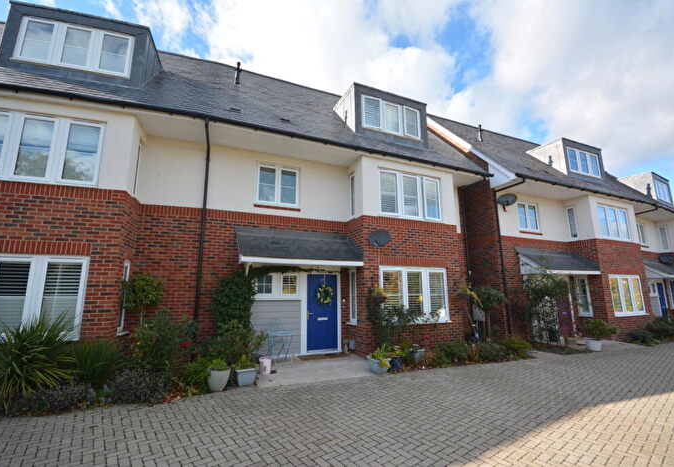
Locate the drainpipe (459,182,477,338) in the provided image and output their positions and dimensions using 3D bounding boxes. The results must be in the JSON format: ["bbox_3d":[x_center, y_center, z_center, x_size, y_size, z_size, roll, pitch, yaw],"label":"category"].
[{"bbox_3d":[4.495,0.896,9.927,0.090,5.200,0.090,4,-10,-24],"label":"drainpipe"}]

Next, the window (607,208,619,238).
[{"bbox_3d":[10.669,-0.391,11.212,0.530,1.130,0.080,4,-11,-24],"label":"window"}]

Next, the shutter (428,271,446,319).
[{"bbox_3d":[2.788,1.766,8.175,0.600,1.360,0.070,4,-10,-23],"label":"shutter"}]

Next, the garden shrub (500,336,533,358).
[{"bbox_3d":[4.708,3.003,7.650,0.950,0.520,0.750,4,-10,-23],"label":"garden shrub"}]

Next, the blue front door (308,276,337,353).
[{"bbox_3d":[-0.360,2.035,7.594,0.870,1.920,0.070,4,-11,-24],"label":"blue front door"}]

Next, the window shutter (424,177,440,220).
[{"bbox_3d":[2.781,-1.019,8.516,0.530,1.160,0.060,4,-11,-24],"label":"window shutter"}]

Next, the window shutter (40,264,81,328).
[{"bbox_3d":[-4.962,1.123,5.248,0.540,1.150,0.060,3,-10,-18],"label":"window shutter"}]

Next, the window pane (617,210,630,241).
[{"bbox_3d":[11.754,-0.328,11.951,0.470,1.160,0.050,4,-11,-22],"label":"window pane"}]

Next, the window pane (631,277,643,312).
[{"bbox_3d":[11.899,2.426,11.543,0.460,1.220,0.050,4,-11,-22],"label":"window pane"}]

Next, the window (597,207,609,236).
[{"bbox_3d":[9.955,-0.446,10.901,0.530,1.130,0.080,4,-11,-24],"label":"window"}]

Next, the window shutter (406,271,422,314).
[{"bbox_3d":[2.075,1.599,7.725,0.520,1.160,0.060,4,-11,-24],"label":"window shutter"}]

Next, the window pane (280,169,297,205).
[{"bbox_3d":[-1.303,-1.254,7.835,0.500,1.000,0.070,4,-10,-23],"label":"window pane"}]

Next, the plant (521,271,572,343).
[{"bbox_3d":[6.987,2.451,9.728,1.450,2.400,0.750,4,-10,-23],"label":"plant"}]

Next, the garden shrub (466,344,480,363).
[{"bbox_3d":[3.456,3.055,7.439,0.340,0.400,0.340,4,-10,-24],"label":"garden shrub"}]

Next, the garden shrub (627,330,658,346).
[{"bbox_3d":[9.915,3.408,9.467,0.850,0.460,0.650,4,-10,-23],"label":"garden shrub"}]

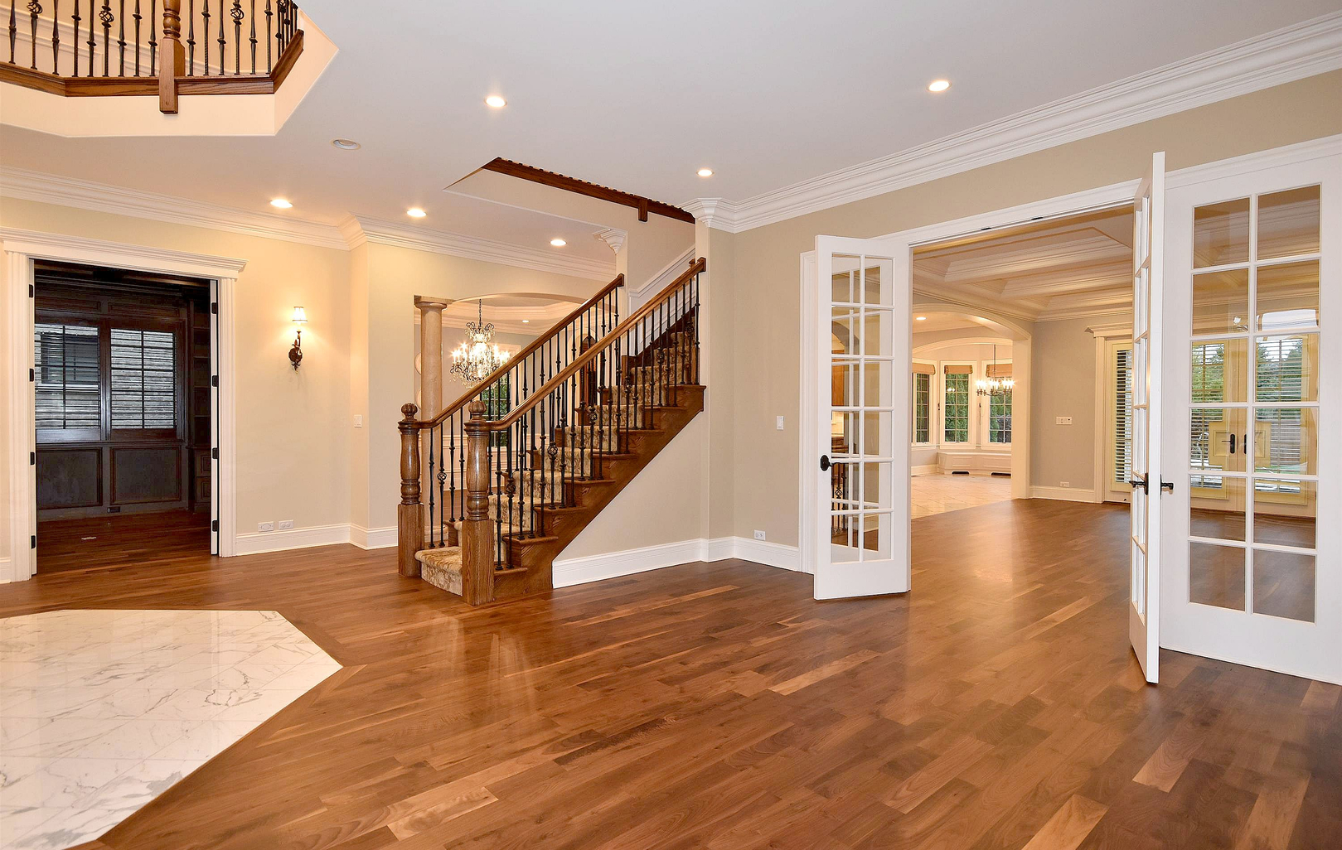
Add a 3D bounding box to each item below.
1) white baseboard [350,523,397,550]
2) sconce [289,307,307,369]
[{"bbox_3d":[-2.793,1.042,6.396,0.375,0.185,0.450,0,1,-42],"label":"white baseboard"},{"bbox_3d":[-3.348,-0.774,6.043,0.130,0.570,0.210,0,1,-42],"label":"sconce"}]

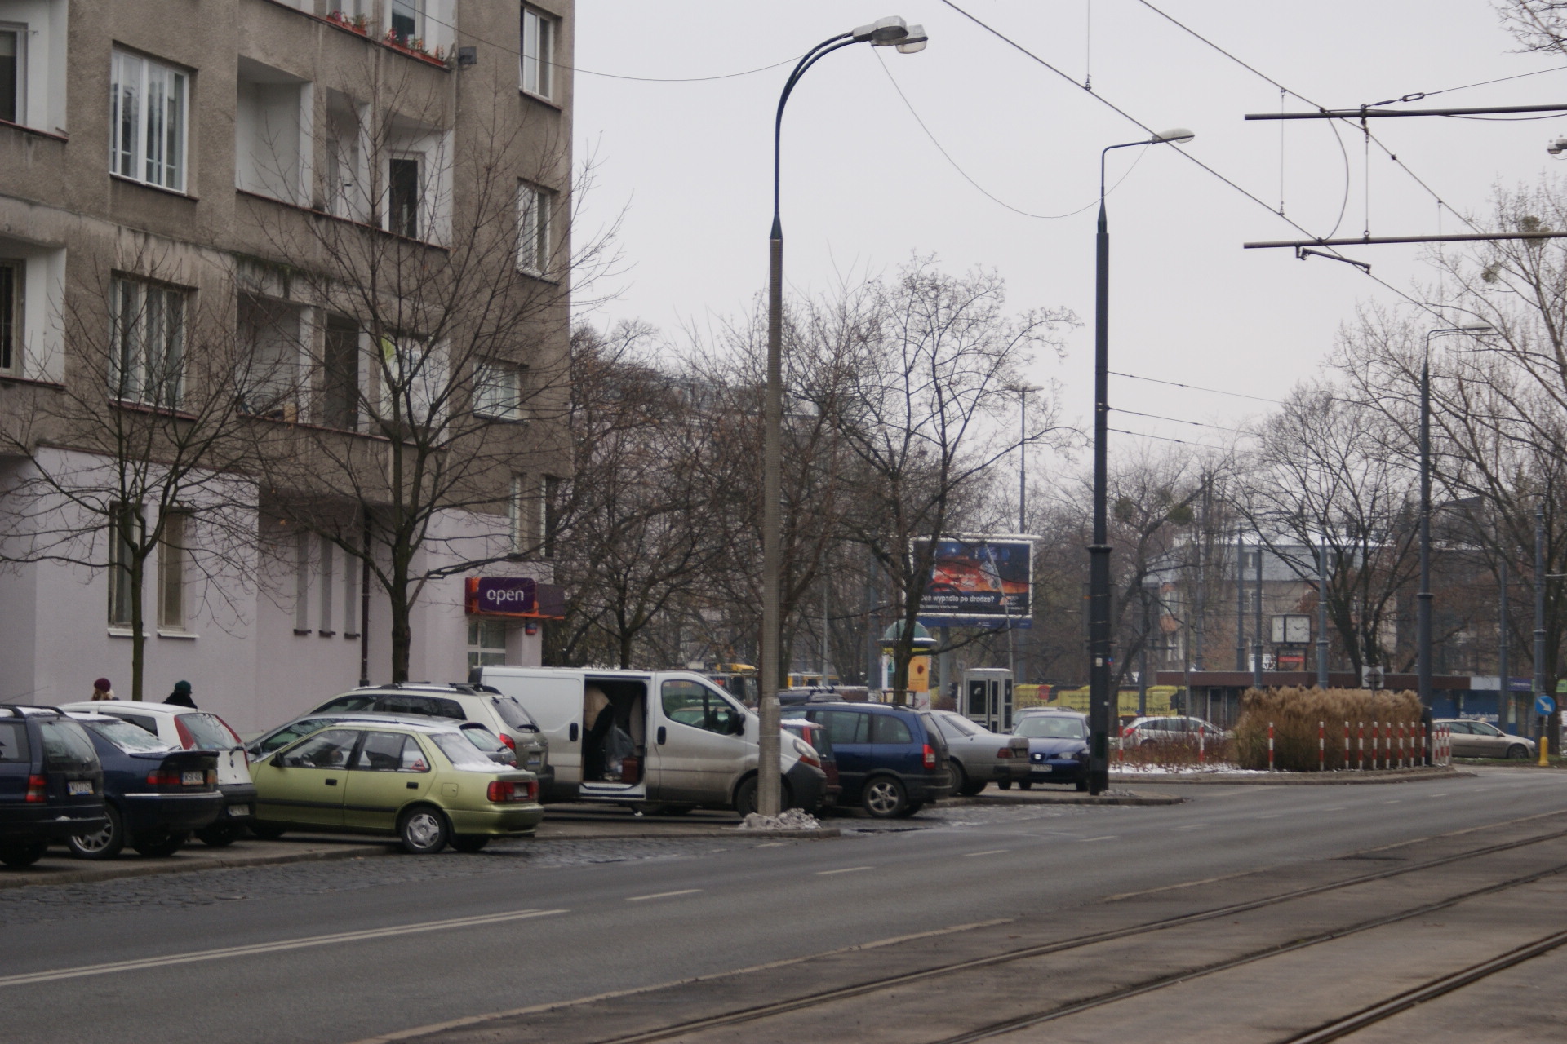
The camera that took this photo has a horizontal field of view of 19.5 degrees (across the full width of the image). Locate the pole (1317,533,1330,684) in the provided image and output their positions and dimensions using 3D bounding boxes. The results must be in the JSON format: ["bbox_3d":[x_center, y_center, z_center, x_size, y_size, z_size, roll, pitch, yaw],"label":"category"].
[{"bbox_3d":[19.020,4.271,161.000,0.330,7.763,0.330,1,-2,0],"label":"pole"}]

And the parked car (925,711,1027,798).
[{"bbox_3d":[1.887,3.960,78.398,4.660,1.420,1.740,0,-2,17],"label":"parked car"}]

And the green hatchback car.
[{"bbox_3d":[-4.832,2.906,50.600,4.090,1.380,1.590,2,-2,16],"label":"green hatchback car"}]

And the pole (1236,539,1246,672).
[{"bbox_3d":[19.020,4.875,190.000,0.310,8.932,0.310,1,-2,0],"label":"pole"}]

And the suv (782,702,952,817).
[{"bbox_3d":[0.135,3.481,67.200,4.320,1.670,1.742,1,-2,13],"label":"suv"}]

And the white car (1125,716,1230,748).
[{"bbox_3d":[13.172,7.056,147.971,4.300,1.470,1.760,1,-2,3],"label":"white car"}]

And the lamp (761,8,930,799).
[{"bbox_3d":[0.745,-1.336,59.750,2.050,10.520,1.050,0,-2,17],"label":"lamp"}]

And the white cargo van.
[{"bbox_3d":[-1.811,3.012,62.489,4.800,1.960,1.920,1,-2,0],"label":"white cargo van"}]

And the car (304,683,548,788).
[{"bbox_3d":[-5.180,2.841,56.335,4.450,1.700,1.820,0,-2,17],"label":"car"}]

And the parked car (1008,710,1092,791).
[{"bbox_3d":[5.023,4.234,84.449,1.690,1.440,3.970,0,-2,13],"label":"parked car"}]

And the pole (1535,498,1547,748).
[{"bbox_3d":[24.024,3.449,145.000,0.330,8.060,0.330,1,-2,0],"label":"pole"}]

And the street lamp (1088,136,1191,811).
[{"bbox_3d":[6.304,-1.049,80.228,1.800,11.710,0.380,0,-2,17],"label":"street lamp"}]

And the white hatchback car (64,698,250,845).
[{"bbox_3d":[-7.220,2.525,45.829,3.760,1.450,1.625,0,-2,15],"label":"white hatchback car"}]

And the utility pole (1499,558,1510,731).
[{"bbox_3d":[29.007,5.325,184.000,0.310,7.591,0.310,1,-2,0],"label":"utility pole"}]

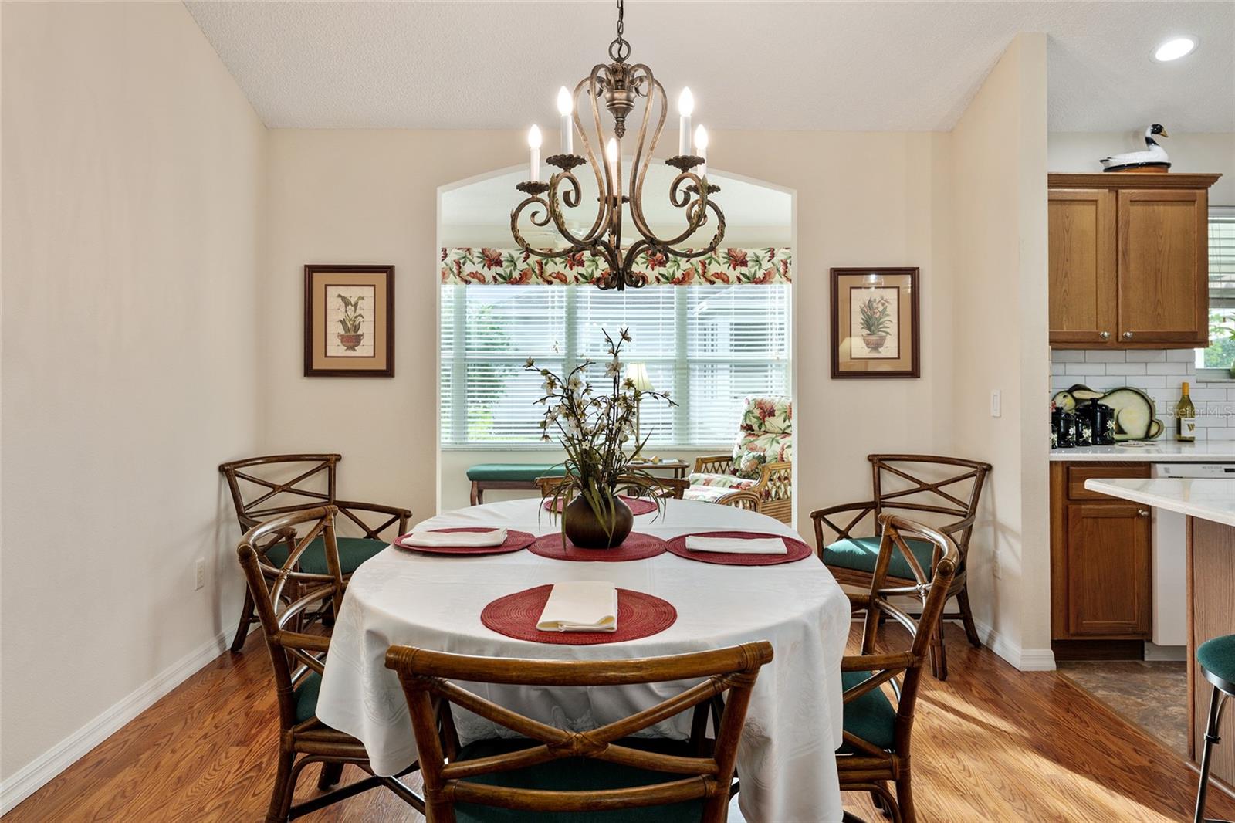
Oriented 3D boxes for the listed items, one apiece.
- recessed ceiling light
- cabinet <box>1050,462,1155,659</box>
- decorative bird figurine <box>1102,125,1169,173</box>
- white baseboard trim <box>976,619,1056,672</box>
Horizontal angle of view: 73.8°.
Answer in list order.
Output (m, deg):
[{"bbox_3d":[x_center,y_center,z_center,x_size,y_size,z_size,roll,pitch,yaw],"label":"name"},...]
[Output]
[{"bbox_3d":[2.410,-1.567,3.560,0.163,0.030,0.163,0,-15,0],"label":"recessed ceiling light"},{"bbox_3d":[2.065,0.640,3.840,0.460,0.870,0.600,0,2,0],"label":"cabinet"},{"bbox_3d":[2.485,-1.245,3.950,0.320,0.255,0.170,0,2,12],"label":"decorative bird figurine"},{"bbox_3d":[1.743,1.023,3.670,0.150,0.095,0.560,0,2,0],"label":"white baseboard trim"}]

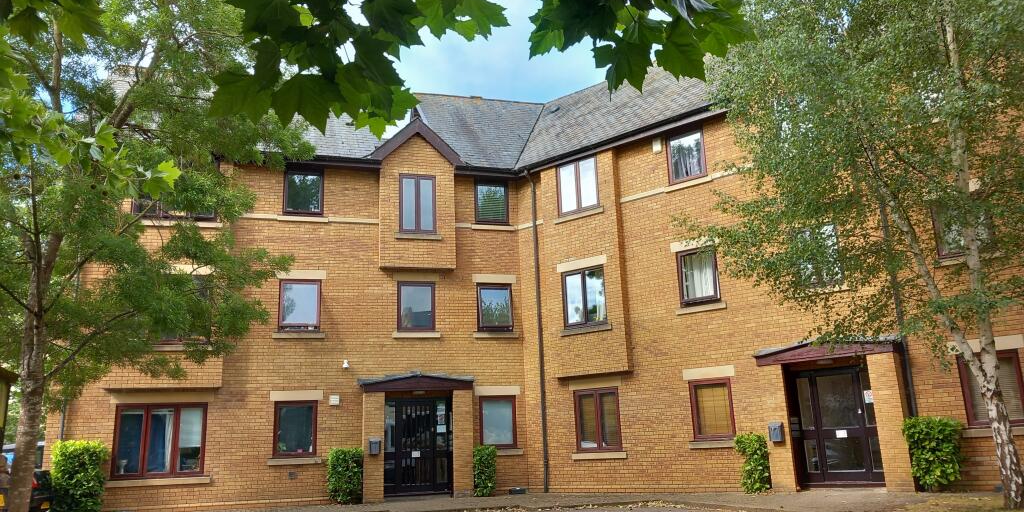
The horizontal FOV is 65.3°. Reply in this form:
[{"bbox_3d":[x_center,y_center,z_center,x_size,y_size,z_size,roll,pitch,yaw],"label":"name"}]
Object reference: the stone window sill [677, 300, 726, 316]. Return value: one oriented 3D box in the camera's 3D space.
[{"bbox_3d":[3.856,1.078,16.157,1.097,0.135,0.160,-13,-18,38],"label":"stone window sill"}]

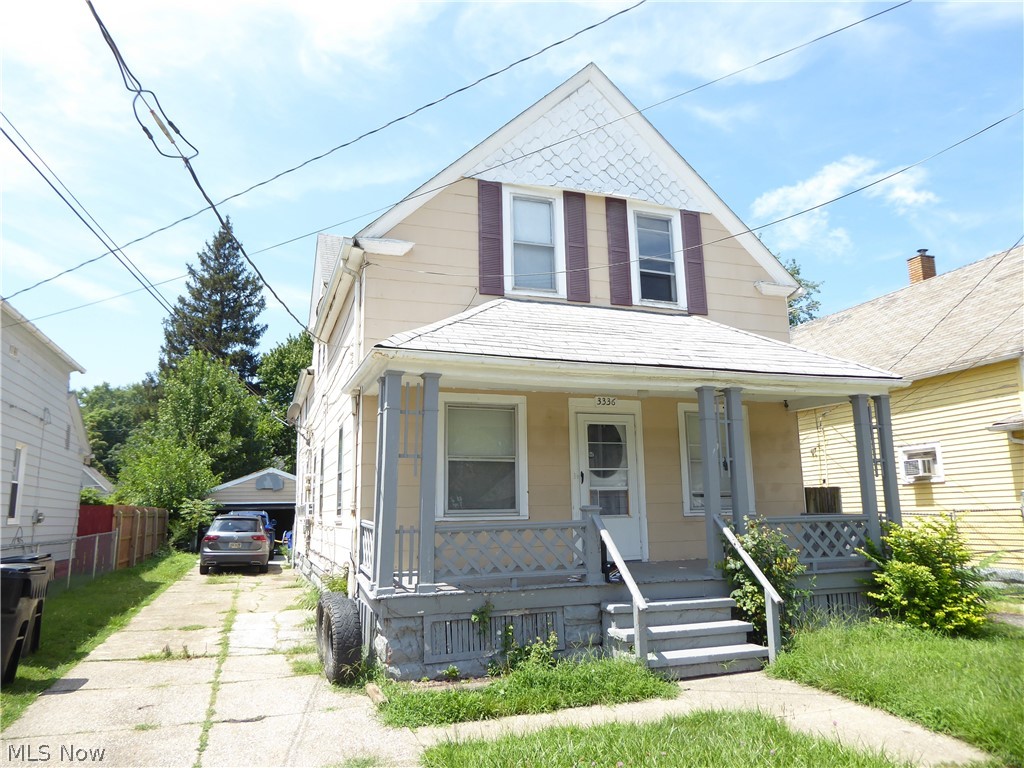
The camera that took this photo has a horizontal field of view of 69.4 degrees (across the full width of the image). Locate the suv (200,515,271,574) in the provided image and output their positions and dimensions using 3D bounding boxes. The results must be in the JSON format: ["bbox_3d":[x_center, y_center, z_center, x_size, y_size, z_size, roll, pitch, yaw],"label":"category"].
[{"bbox_3d":[-8.383,4.818,22.612,1.840,1.670,4.650,3,-10,-19],"label":"suv"}]

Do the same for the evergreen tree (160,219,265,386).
[{"bbox_3d":[-18.230,-0.613,45.334,7.007,20.489,7.007,3,-10,-19],"label":"evergreen tree"}]

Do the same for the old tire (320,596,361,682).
[{"bbox_3d":[-1.589,2.397,6.905,0.243,0.765,0.765,3,-10,-19],"label":"old tire"}]

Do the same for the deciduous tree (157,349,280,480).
[{"bbox_3d":[-13.300,2.946,33.515,5.264,9.260,5.264,3,-10,-19],"label":"deciduous tree"}]

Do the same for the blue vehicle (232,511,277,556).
[{"bbox_3d":[-10.423,6.017,29.287,1.880,1.770,4.650,2,-10,-19],"label":"blue vehicle"}]

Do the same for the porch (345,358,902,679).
[{"bbox_3d":[1.478,1.472,8.791,6.514,3.060,3.361,3,-10,-19],"label":"porch"}]

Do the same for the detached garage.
[{"bbox_3d":[-10.786,5.718,32.912,5.900,3.518,6.200,3,-10,-19],"label":"detached garage"}]

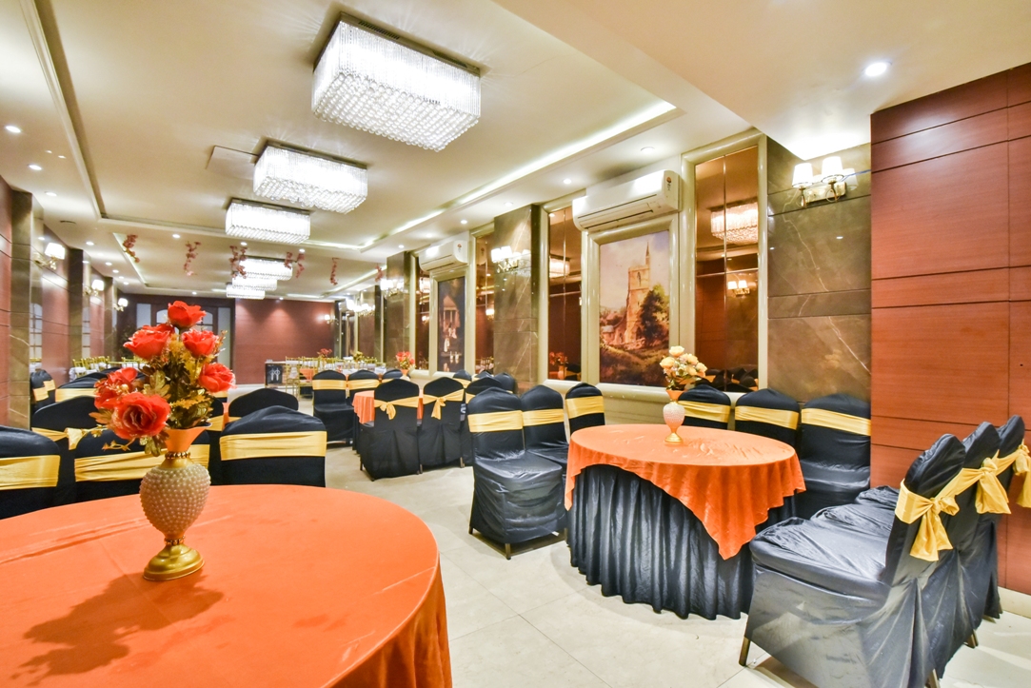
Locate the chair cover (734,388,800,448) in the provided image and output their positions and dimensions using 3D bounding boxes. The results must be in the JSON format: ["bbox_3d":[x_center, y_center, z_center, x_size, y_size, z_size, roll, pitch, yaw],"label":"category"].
[{"bbox_3d":[1.670,0.808,3.234,0.550,0.950,0.450,0,-1,-39],"label":"chair cover"}]

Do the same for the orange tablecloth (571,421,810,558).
[{"bbox_3d":[0.985,0.785,2.750,1.230,0.420,1.230,0,0,-39],"label":"orange tablecloth"}]

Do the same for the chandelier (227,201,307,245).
[{"bbox_3d":[-3.428,-1.672,6.348,0.917,0.328,0.610,0,0,-39],"label":"chandelier"}]

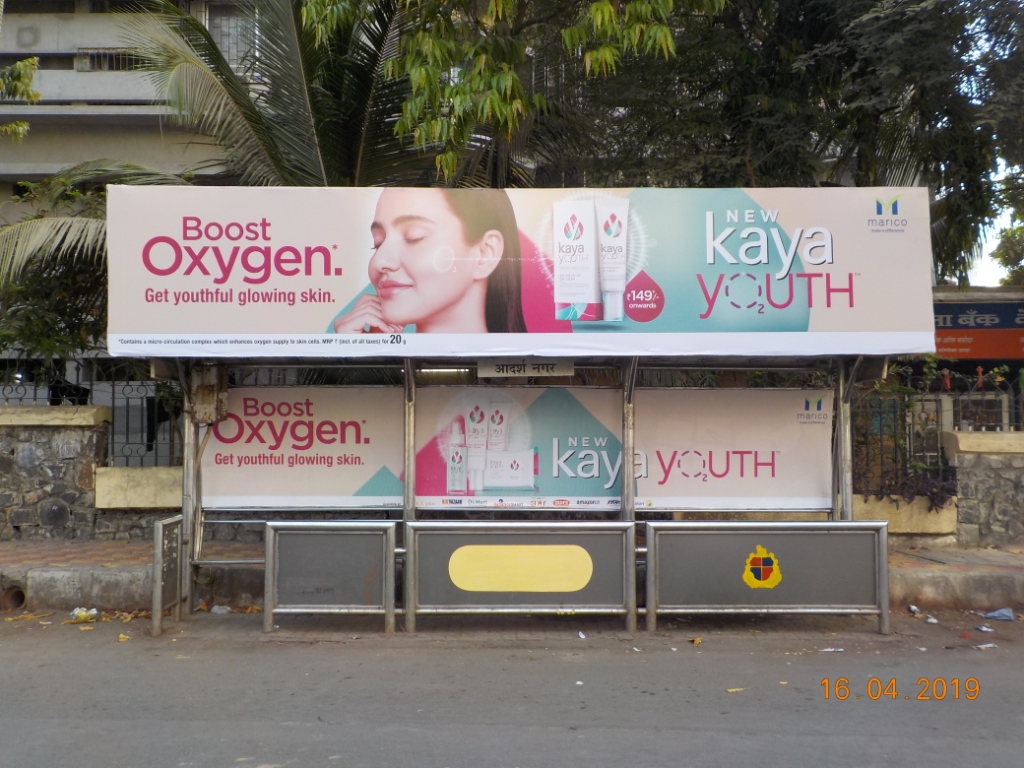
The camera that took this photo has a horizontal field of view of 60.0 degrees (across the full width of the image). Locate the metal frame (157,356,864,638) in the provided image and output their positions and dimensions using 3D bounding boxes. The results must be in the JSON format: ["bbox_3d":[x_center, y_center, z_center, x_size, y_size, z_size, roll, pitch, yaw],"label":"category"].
[{"bbox_3d":[0.053,0.798,7.510,5.850,2.360,0.920,0,-3,-1],"label":"metal frame"}]

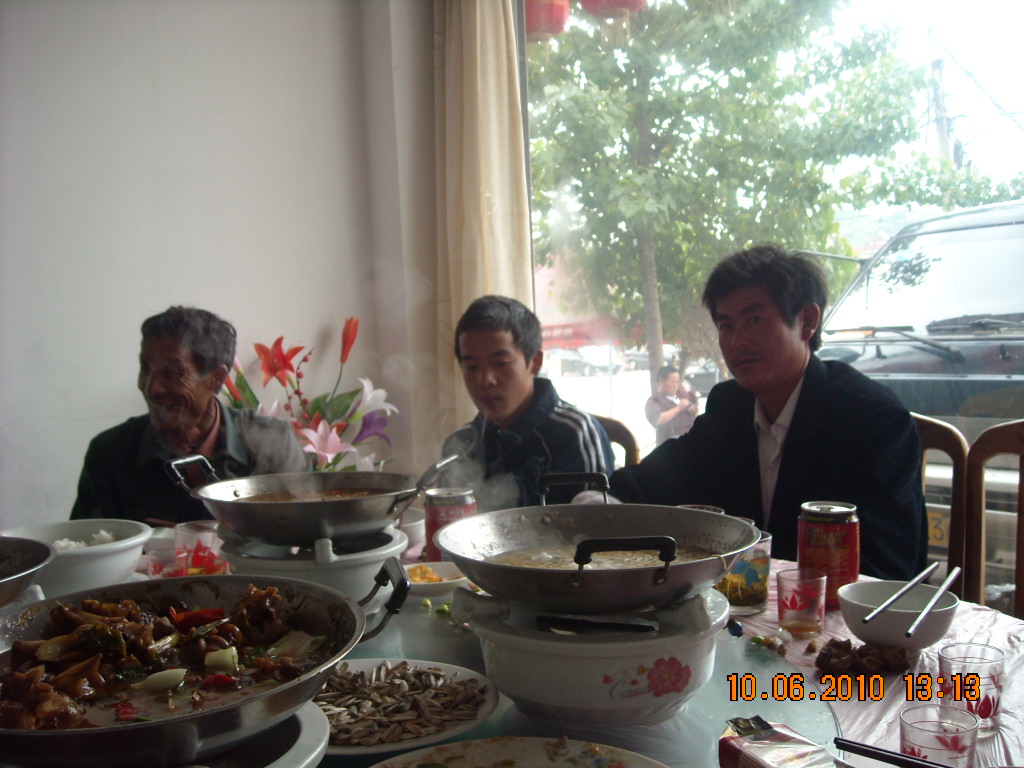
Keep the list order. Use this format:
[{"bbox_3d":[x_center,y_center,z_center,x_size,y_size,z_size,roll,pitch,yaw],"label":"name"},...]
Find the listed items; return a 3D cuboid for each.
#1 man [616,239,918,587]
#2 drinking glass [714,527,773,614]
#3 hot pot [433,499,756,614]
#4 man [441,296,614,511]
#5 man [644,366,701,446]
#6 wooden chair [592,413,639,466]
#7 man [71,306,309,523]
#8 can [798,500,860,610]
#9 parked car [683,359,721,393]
[{"bbox_3d":[0.357,0.395,1.432,0.560,1.188,0.740,1,4,33],"label":"man"},{"bbox_3d":[0.256,0.208,1.147,0.064,0.083,0.064,-2,4,0],"label":"drinking glass"},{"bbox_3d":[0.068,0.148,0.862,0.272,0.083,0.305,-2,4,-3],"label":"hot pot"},{"bbox_3d":[-0.006,0.418,1.707,0.520,1.130,0.740,-1,4,16],"label":"man"},{"bbox_3d":[1.358,0.688,8.728,0.420,1.690,0.500,1,5,41],"label":"man"},{"bbox_3d":[0.046,0.510,1.896,0.440,0.930,0.500,-1,4,12],"label":"wooden chair"},{"bbox_3d":[-0.532,0.435,1.704,0.520,1.129,0.740,-3,4,-12],"label":"man"},{"bbox_3d":[0.353,0.192,1.157,0.066,0.115,0.066,-2,4,0],"label":"can"},{"bbox_3d":[7.196,-0.267,35.242,4.500,1.460,1.750,-2,5,-12],"label":"parked car"}]

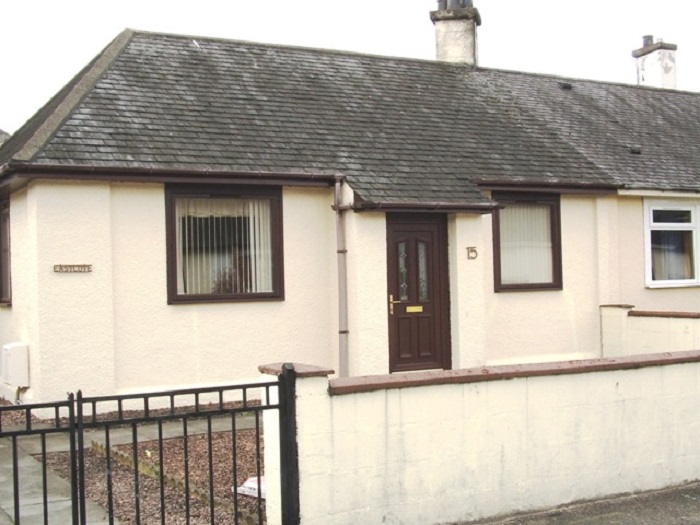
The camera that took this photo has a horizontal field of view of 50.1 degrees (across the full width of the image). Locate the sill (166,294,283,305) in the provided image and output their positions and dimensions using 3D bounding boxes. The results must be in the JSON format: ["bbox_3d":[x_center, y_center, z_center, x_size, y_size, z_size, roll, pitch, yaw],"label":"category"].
[{"bbox_3d":[-1.520,0.467,9.288,1.480,0.074,0.140,-1,-1,-24],"label":"sill"}]

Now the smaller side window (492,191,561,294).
[{"bbox_3d":[2.653,-0.297,11.228,1.259,1.475,0.120,-1,-1,-24],"label":"smaller side window"}]

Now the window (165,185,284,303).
[{"bbox_3d":[-1.541,-0.220,9.332,1.487,1.456,0.120,-1,-1,-24],"label":"window"}]

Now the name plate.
[{"bbox_3d":[-3.132,0.071,8.470,0.407,0.086,0.025,-1,-1,-24],"label":"name plate"}]

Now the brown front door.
[{"bbox_3d":[0.921,0.412,10.178,0.983,2.142,0.090,-1,-1,-24],"label":"brown front door"}]

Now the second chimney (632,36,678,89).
[{"bbox_3d":[7.529,-4.858,18.474,0.505,1.503,0.905,-1,-1,-24],"label":"second chimney"}]

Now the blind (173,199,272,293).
[{"bbox_3d":[-1.575,-0.216,9.464,1.270,1.222,0.090,-1,-1,-24],"label":"blind"}]

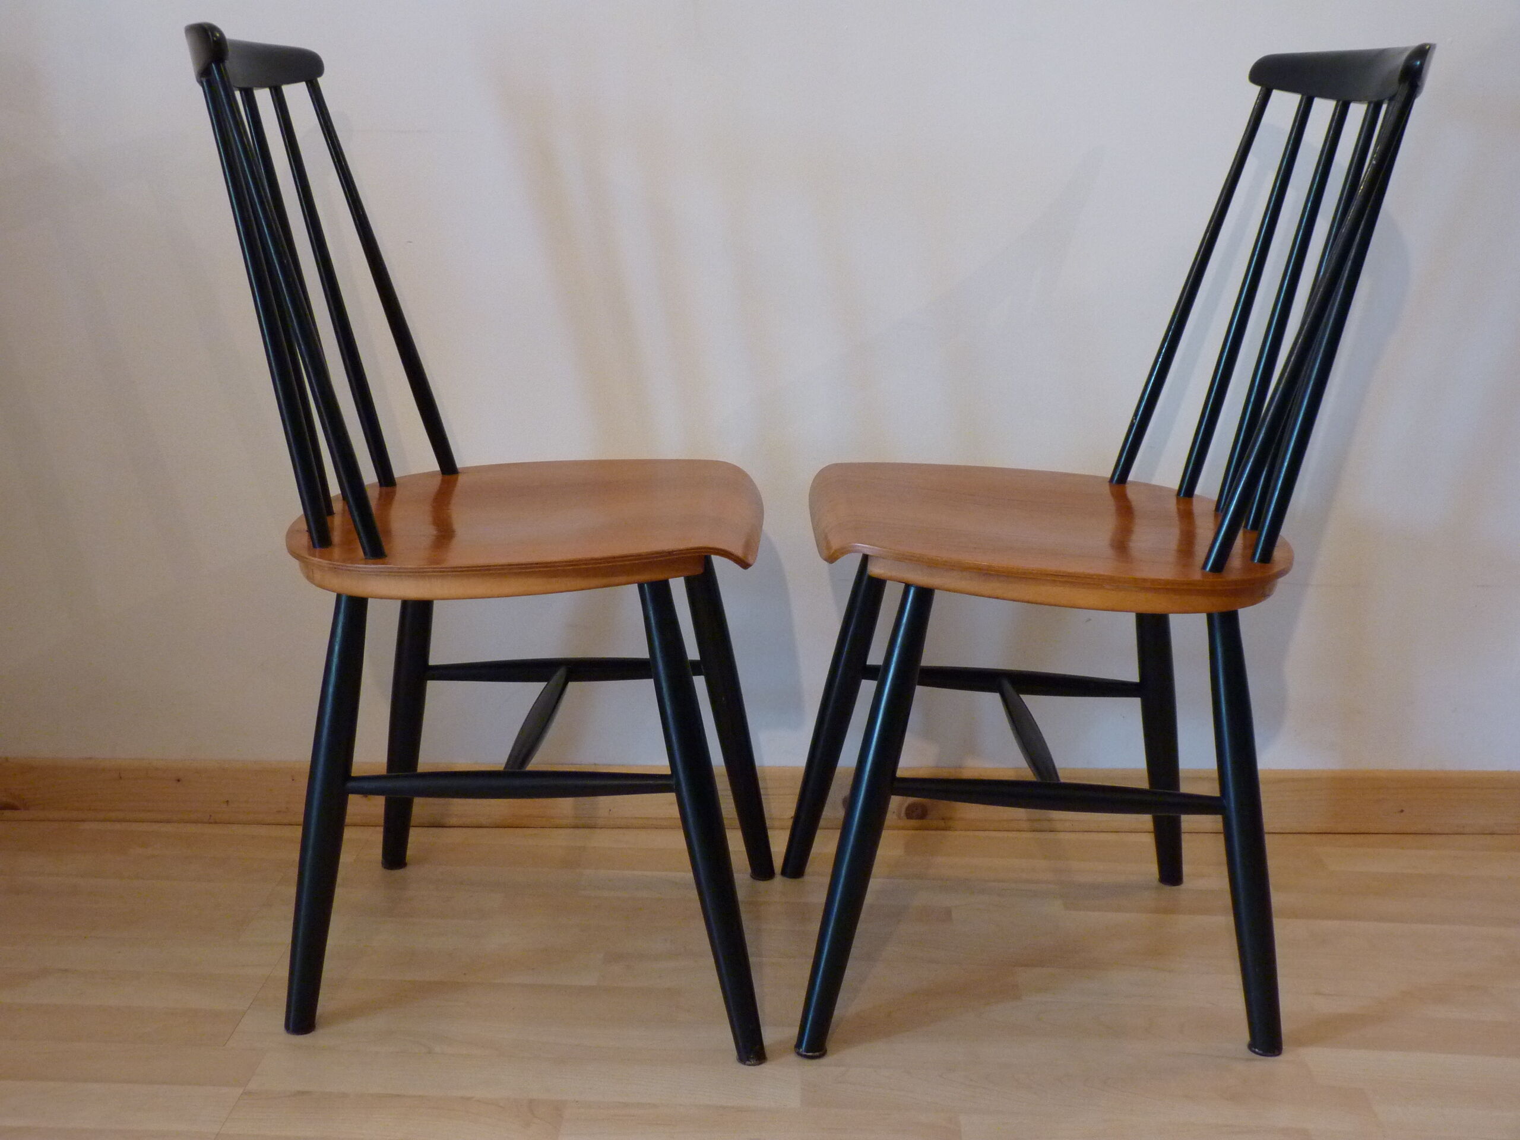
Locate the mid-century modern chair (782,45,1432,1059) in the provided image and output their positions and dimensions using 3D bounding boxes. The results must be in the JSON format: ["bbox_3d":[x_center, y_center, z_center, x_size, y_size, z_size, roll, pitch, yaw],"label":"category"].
[{"bbox_3d":[0.294,-0.037,1.597,0.522,0.831,0.413,0,14,-1],"label":"mid-century modern chair"}]

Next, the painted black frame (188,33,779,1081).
[{"bbox_3d":[-0.238,-0.046,1.604,0.507,0.831,0.413,1,14,1],"label":"painted black frame"}]

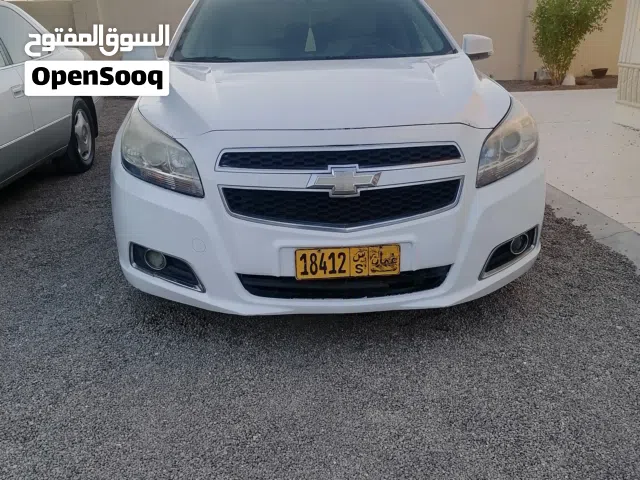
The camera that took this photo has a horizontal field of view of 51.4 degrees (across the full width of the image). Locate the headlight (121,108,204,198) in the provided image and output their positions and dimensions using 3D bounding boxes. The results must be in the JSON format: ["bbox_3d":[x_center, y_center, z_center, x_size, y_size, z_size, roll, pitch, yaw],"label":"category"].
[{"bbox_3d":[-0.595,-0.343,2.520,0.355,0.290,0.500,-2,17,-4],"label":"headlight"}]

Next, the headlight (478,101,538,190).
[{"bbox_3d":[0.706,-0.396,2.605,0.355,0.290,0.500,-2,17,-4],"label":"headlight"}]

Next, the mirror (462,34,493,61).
[{"bbox_3d":[0.894,-1.100,3.787,0.190,0.150,0.140,-2,17,-4],"label":"mirror"}]

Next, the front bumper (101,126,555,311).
[{"bbox_3d":[0.070,-0.111,2.513,1.780,0.645,0.550,-2,17,-4],"label":"front bumper"}]

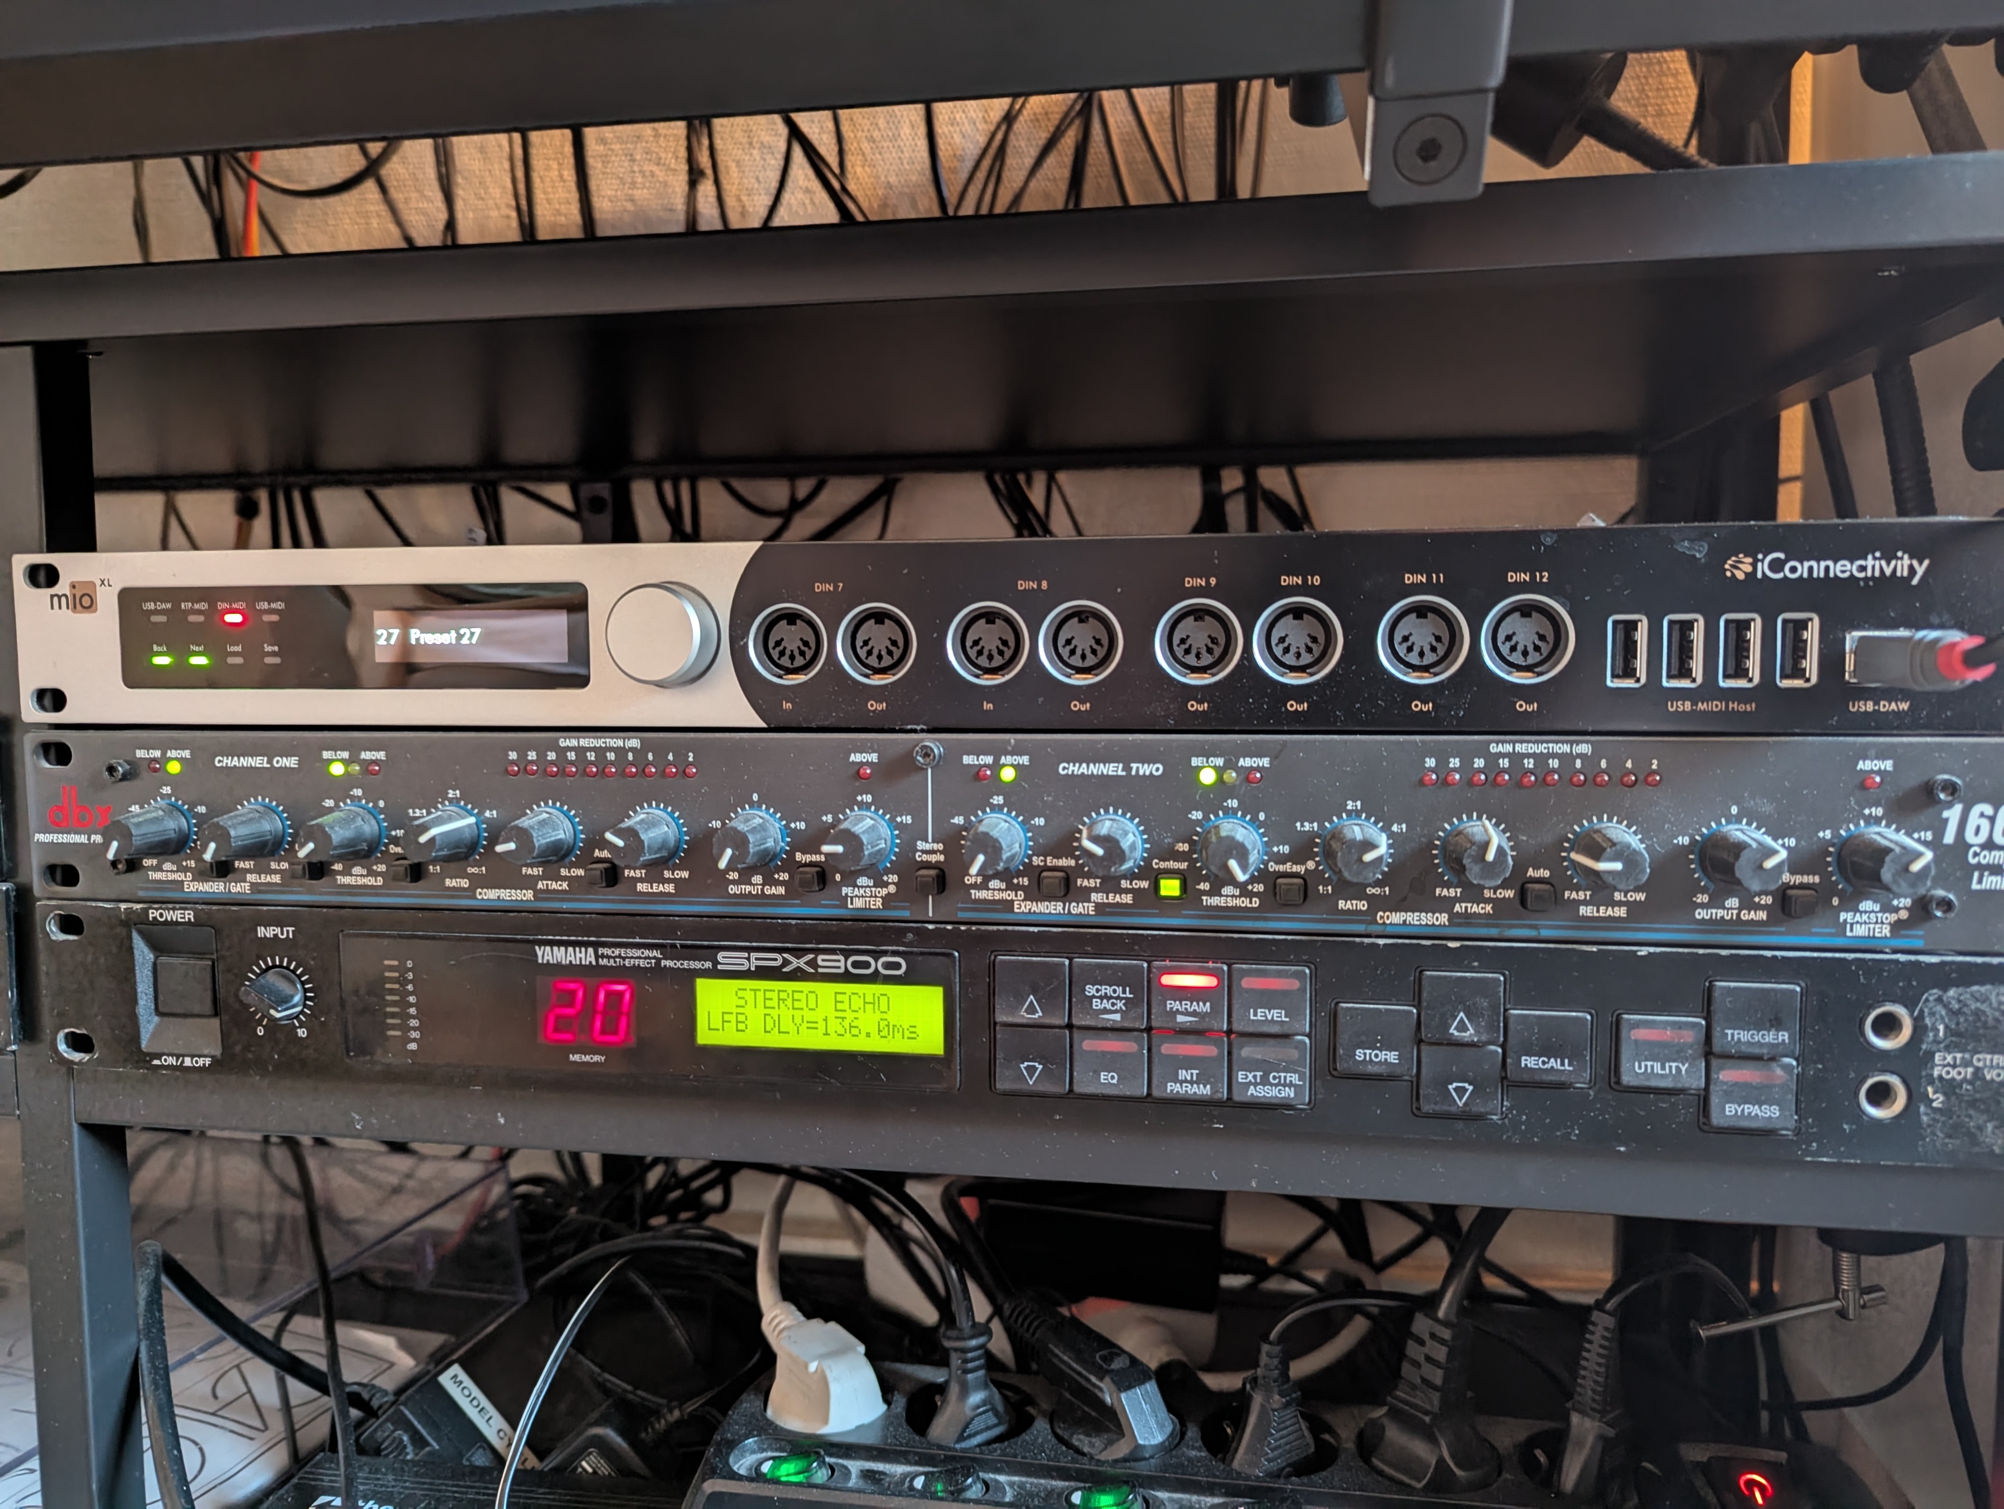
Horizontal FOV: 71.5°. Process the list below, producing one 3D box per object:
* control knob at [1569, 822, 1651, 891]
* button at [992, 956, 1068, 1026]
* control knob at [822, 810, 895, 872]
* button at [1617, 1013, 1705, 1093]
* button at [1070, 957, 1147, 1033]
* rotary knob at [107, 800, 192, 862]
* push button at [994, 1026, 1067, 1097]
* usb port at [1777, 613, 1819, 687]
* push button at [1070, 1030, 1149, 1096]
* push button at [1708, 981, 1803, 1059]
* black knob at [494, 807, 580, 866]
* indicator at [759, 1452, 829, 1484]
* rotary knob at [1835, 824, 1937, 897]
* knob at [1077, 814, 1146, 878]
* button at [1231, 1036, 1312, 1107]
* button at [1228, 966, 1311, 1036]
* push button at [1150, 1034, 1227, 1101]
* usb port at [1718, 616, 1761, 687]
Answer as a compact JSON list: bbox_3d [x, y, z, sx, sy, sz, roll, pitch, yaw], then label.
[{"bbox_3d":[0.128,0.022,0.289,0.014,0.014,0.015,0,5,10],"label":"control knob"},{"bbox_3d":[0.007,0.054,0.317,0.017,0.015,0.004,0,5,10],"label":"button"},{"bbox_3d":[-0.034,0.021,0.319,0.014,0.014,0.015,0,5,10],"label":"control knob"},{"bbox_3d":[0.141,0.063,0.297,0.017,0.015,0.003,0,5,10],"label":"button"},{"bbox_3d":[0.025,0.054,0.316,0.017,0.015,0.003,0,5,10],"label":"button"},{"bbox_3d":[-0.215,0.020,0.349,0.013,0.013,0.016,0,5,10],"label":"rotary knob"},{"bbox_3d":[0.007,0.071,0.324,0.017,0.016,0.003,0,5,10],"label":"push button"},{"bbox_3d":[0.166,-0.022,0.293,0.008,0.015,0.008,0,5,10],"label":"usb port"},{"bbox_3d":[0.025,0.071,0.321,0.017,0.015,0.005,0,5,10],"label":"push button"},{"bbox_3d":[0.158,0.056,0.293,0.017,0.015,0.003,0,5,10],"label":"push button"},{"bbox_3d":[-0.111,0.021,0.331,0.014,0.014,0.015,0,5,10],"label":"black knob"},{"bbox_3d":[-0.059,0.204,0.397,0.018,0.006,0.011,0,5,10],"label":"indicator"},{"bbox_3d":[0.179,0.022,0.281,0.014,0.014,0.015,0,5,10],"label":"rotary knob"},{"bbox_3d":[0.024,0.021,0.308,0.013,0.013,0.016,0,5,10],"label":"knob"},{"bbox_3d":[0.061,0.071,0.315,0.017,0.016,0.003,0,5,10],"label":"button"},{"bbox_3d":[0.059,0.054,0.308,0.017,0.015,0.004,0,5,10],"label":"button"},{"bbox_3d":[0.043,0.071,0.318,0.017,0.015,0.005,0,5,10],"label":"push button"},{"bbox_3d":[0.152,-0.022,0.290,0.008,0.015,0.010,0,5,10],"label":"usb port"}]

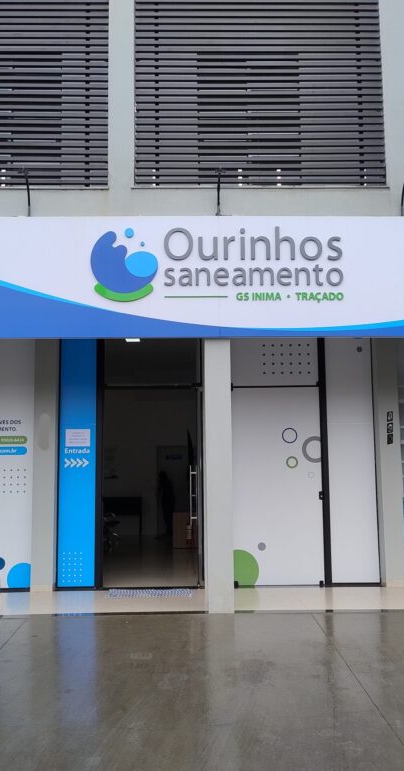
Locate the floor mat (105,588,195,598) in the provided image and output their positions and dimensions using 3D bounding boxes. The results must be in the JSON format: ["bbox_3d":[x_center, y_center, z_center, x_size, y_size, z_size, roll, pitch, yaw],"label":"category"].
[{"bbox_3d":[-0.592,2.386,8.170,0.950,0.015,0.610,0,-8,-1],"label":"floor mat"}]

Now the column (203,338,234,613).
[{"bbox_3d":[0.178,0.875,7.264,0.255,2.780,0.280,0,-8,-1],"label":"column"}]

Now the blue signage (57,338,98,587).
[{"bbox_3d":[-1.528,0.928,8.695,0.470,3.020,0.040,0,-8,-1],"label":"blue signage"}]

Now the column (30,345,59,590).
[{"bbox_3d":[-1.909,0.933,8.707,0.260,3.070,0.270,0,-8,-1],"label":"column"}]

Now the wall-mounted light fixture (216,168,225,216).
[{"bbox_3d":[0.185,-1.954,7.241,0.120,0.420,0.440,0,-8,-1],"label":"wall-mounted light fixture"}]

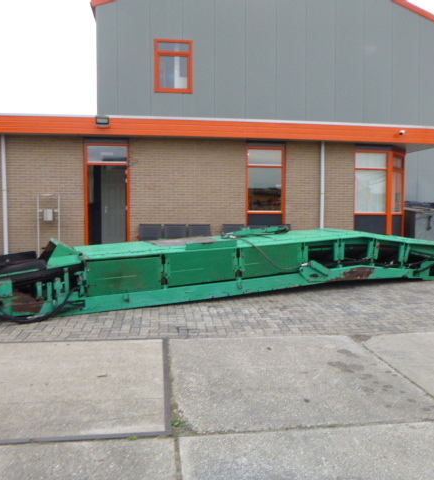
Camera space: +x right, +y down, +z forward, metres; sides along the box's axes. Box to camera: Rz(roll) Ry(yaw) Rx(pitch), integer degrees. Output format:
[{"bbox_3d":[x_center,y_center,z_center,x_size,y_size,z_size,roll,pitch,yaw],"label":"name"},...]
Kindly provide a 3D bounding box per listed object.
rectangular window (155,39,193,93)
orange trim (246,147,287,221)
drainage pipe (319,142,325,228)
[{"bbox_3d":[-1.358,-5.502,14.648,1.216,1.679,0.120,0,4,-7],"label":"rectangular window"},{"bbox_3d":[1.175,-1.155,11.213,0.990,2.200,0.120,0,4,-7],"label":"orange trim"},{"bbox_3d":[2.535,-0.974,11.119,0.085,2.771,0.085,0,4,-7],"label":"drainage pipe"}]

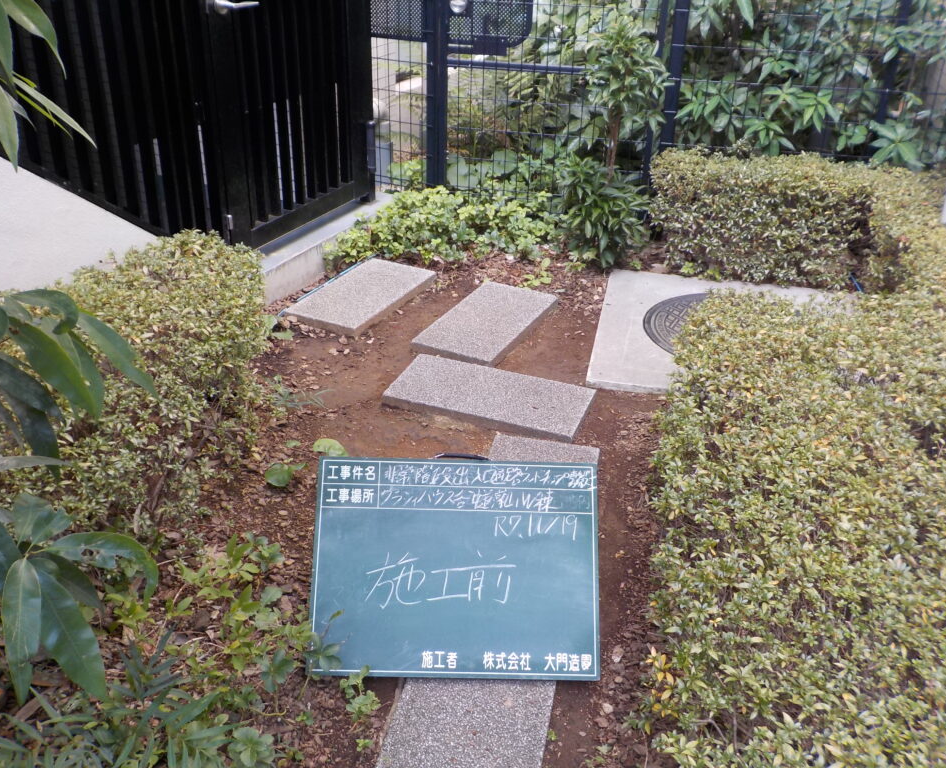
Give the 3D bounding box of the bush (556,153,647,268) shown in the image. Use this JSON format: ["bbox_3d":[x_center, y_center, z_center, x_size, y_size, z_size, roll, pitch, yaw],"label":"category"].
[{"bbox_3d":[0.574,-0.795,3.850,0.400,0.460,0.380,6,28,8],"label":"bush"}]

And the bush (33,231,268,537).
[{"bbox_3d":[-0.926,-0.076,2.521,0.620,0.440,1.000,4,28,5],"label":"bush"}]

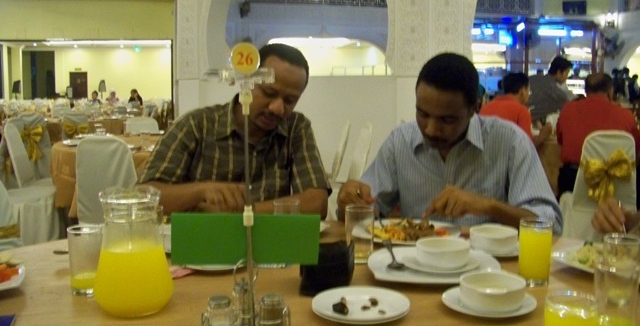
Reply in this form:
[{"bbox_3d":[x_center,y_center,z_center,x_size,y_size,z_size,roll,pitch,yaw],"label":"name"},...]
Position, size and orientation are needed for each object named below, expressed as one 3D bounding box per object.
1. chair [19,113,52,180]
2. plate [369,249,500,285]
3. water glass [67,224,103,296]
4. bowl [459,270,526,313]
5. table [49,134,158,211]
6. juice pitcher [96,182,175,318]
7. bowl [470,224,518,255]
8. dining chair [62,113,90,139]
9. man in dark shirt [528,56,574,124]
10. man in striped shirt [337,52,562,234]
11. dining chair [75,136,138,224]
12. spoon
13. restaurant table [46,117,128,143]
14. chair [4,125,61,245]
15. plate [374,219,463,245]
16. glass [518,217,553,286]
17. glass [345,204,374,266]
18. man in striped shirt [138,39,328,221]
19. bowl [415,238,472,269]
[{"bbox_3d":[-3.315,-0.139,7.036,0.440,0.890,0.520,-1,7,-9],"label":"chair"},{"bbox_3d":[0.233,0.216,1.263,0.265,0.026,0.265,0,7,0],"label":"plate"},{"bbox_3d":[-0.452,0.188,1.171,0.069,0.122,0.069,0,7,0],"label":"water glass"},{"bbox_3d":[0.291,0.223,1.024,0.110,0.052,0.110,0,7,0],"label":"bowl"},{"bbox_3d":[-1.220,0.227,4.495,1.540,0.750,1.540,1,7,0],"label":"table"},{"bbox_3d":[-0.333,0.157,1.100,0.132,0.205,0.135,2,7,11],"label":"juice pitcher"},{"bbox_3d":[0.416,0.182,1.453,0.115,0.045,0.115,0,7,0],"label":"bowl"},{"bbox_3d":[-3.046,-0.212,7.631,0.440,0.890,0.520,-1,7,-11],"label":"dining chair"},{"bbox_3d":[1.786,-0.150,4.918,0.600,1.420,0.520,-5,9,-37],"label":"man in dark shirt"},{"bbox_3d":[0.355,0.302,1.749,0.600,1.240,0.680,1,7,11],"label":"man in striped shirt"},{"bbox_3d":[-1.150,0.273,3.488,0.420,0.885,0.520,0,7,3],"label":"dining chair"},{"bbox_3d":[0.159,0.199,1.333,0.036,0.025,0.180,-1,10,-4],"label":"spoon"},{"bbox_3d":[-3.275,-0.269,8.632,1.500,0.750,1.500,0,7,0],"label":"restaurant table"},{"bbox_3d":[-1.934,0.170,4.171,0.530,0.910,0.450,0,7,-10],"label":"chair"},{"bbox_3d":[0.226,0.180,1.556,0.280,0.027,0.275,0,7,0],"label":"plate"},{"bbox_3d":[0.446,0.190,1.268,0.065,0.130,0.065,1,7,0],"label":"glass"},{"bbox_3d":[0.089,0.166,1.416,0.066,0.128,0.066,1,7,0],"label":"glass"},{"bbox_3d":[-0.256,0.296,1.796,0.550,1.270,0.720,0,7,-6],"label":"man in striped shirt"},{"bbox_3d":[0.268,0.195,1.332,0.116,0.046,0.118,1,7,0],"label":"bowl"}]

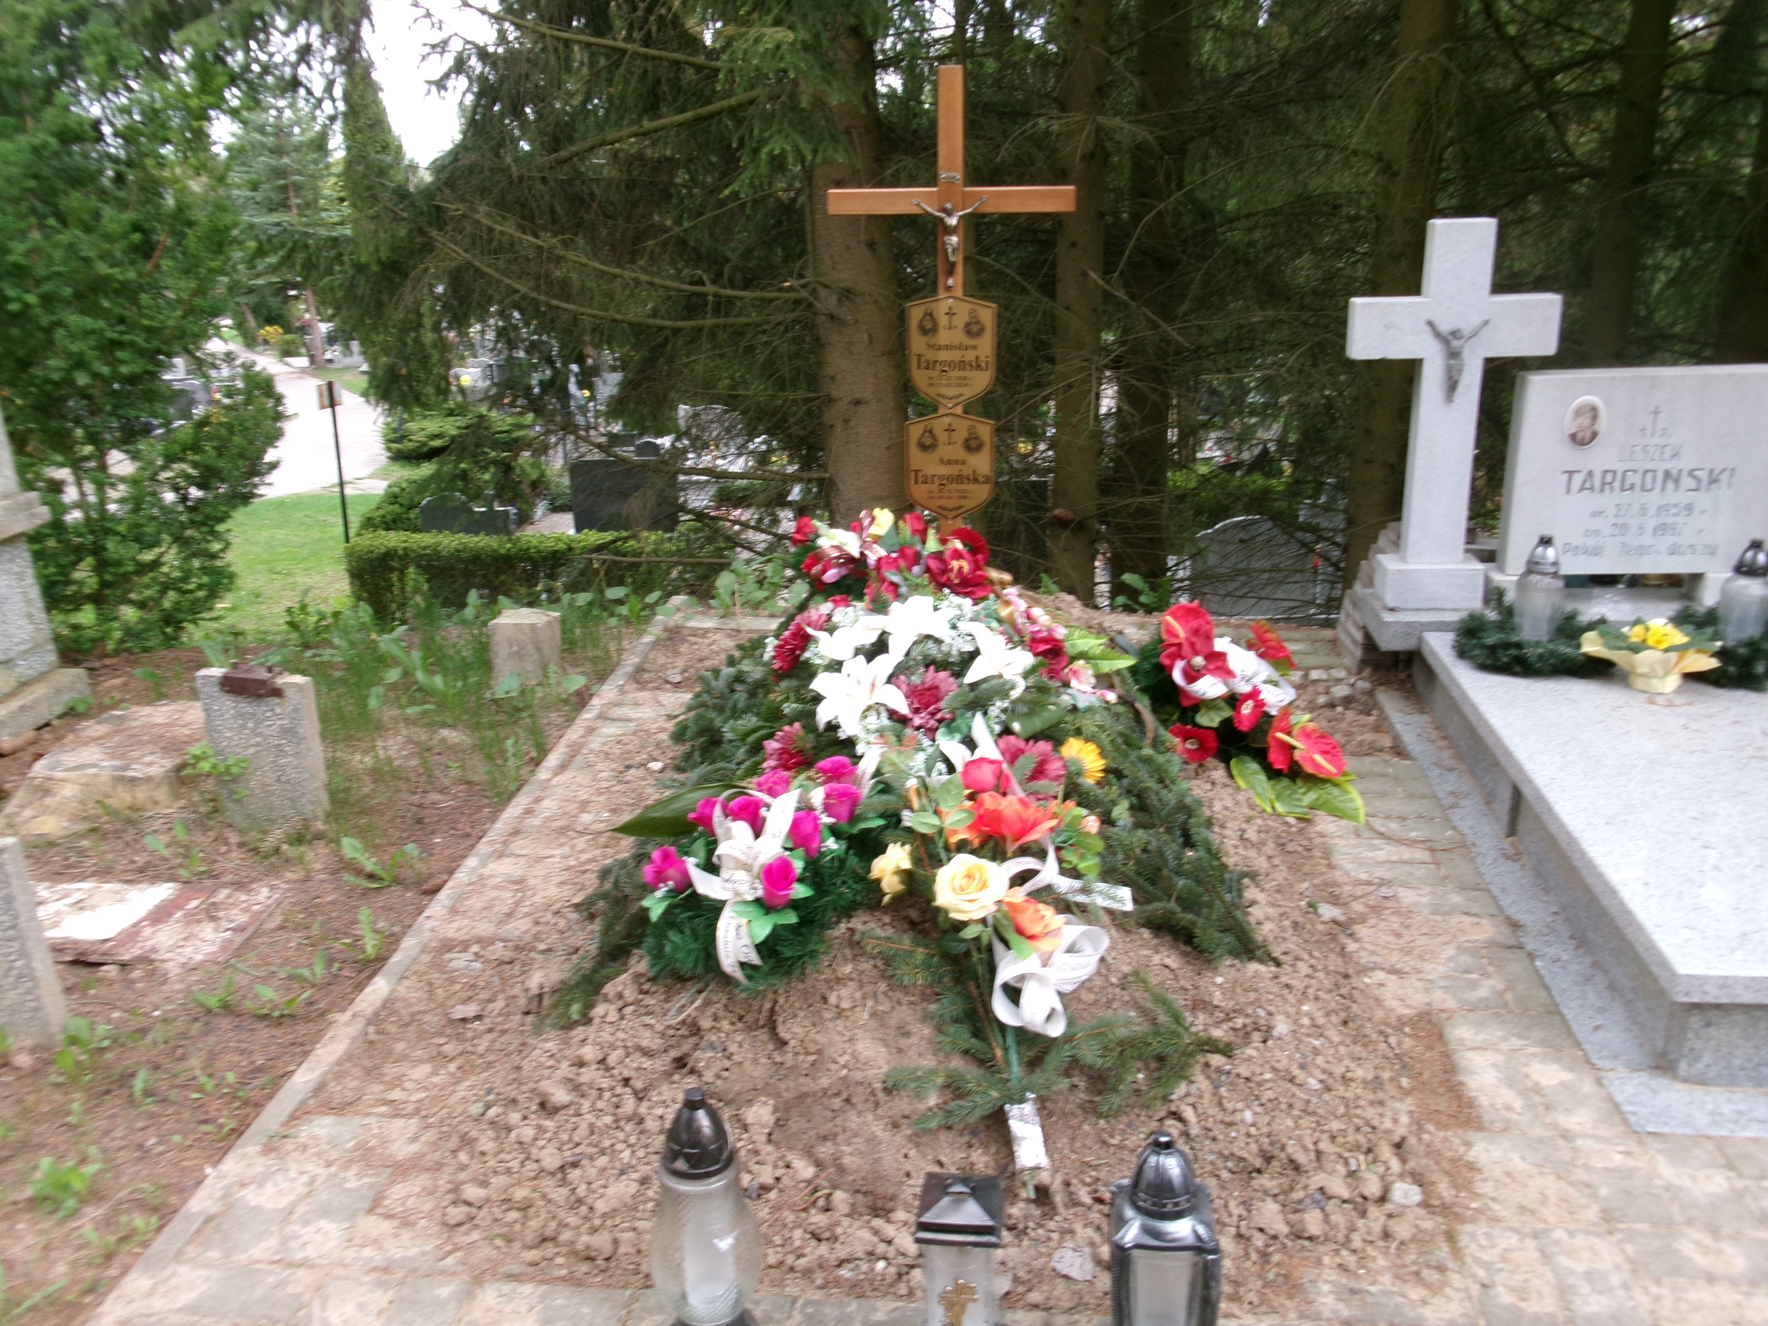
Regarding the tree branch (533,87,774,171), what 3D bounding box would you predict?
[{"bbox_3d":[-0.675,-1.607,4.300,0.740,0.250,0.220,1,17,6],"label":"tree branch"}]

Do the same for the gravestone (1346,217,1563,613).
[{"bbox_3d":[1.387,-0.606,3.540,0.480,0.940,0.125,2,17,8],"label":"gravestone"}]

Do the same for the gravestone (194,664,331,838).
[{"bbox_3d":[-1.335,0.190,3.090,0.240,0.345,0.070,3,17,14],"label":"gravestone"}]

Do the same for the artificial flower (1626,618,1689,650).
[{"bbox_3d":[1.679,-0.063,3.109,0.122,0.050,0.100,1,17,6],"label":"artificial flower"}]

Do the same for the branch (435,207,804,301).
[{"bbox_3d":[-0.796,-1.262,4.420,1.120,0.290,0.300,1,17,6],"label":"branch"}]

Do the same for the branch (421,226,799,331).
[{"bbox_3d":[-0.847,-1.189,4.420,1.170,0.310,0.320,1,17,6],"label":"branch"}]

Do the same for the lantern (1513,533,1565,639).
[{"bbox_3d":[1.543,-0.171,3.367,0.115,0.265,0.115,1,17,6],"label":"lantern"}]

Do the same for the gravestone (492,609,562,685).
[{"bbox_3d":[-0.977,-0.042,3.905,0.150,0.190,0.125,-2,17,-5],"label":"gravestone"}]

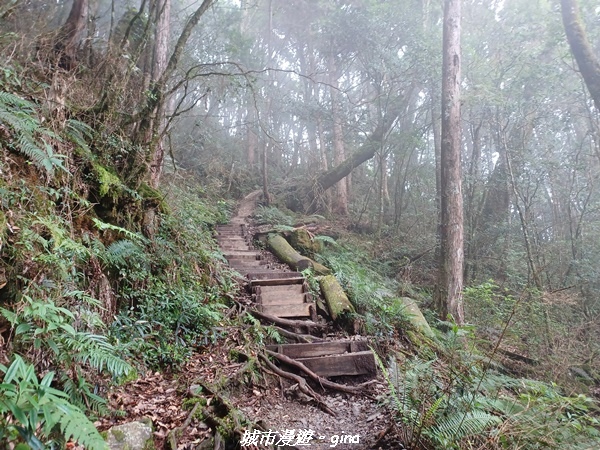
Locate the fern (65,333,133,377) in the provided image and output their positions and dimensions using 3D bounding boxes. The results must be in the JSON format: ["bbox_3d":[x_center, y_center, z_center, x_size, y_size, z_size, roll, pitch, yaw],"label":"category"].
[{"bbox_3d":[-1.511,0.979,3.250,0.495,0.338,0.400,0,-1,0],"label":"fern"}]

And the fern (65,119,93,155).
[{"bbox_3d":[-2.249,-0.899,4.400,0.276,0.358,0.300,0,-1,0],"label":"fern"}]

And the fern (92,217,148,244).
[{"bbox_3d":[-1.698,0.052,4.100,0.514,0.260,0.380,0,-1,0],"label":"fern"}]

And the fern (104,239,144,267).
[{"bbox_3d":[-1.701,0.267,4.200,0.376,0.266,0.340,0,-1,0],"label":"fern"}]

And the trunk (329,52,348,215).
[{"bbox_3d":[1.155,-2.745,13.000,0.400,5.000,0.400,-3,0,0],"label":"trunk"}]

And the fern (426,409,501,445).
[{"bbox_3d":[1.151,1.418,3.050,0.505,0.248,0.420,0,-1,0],"label":"fern"}]

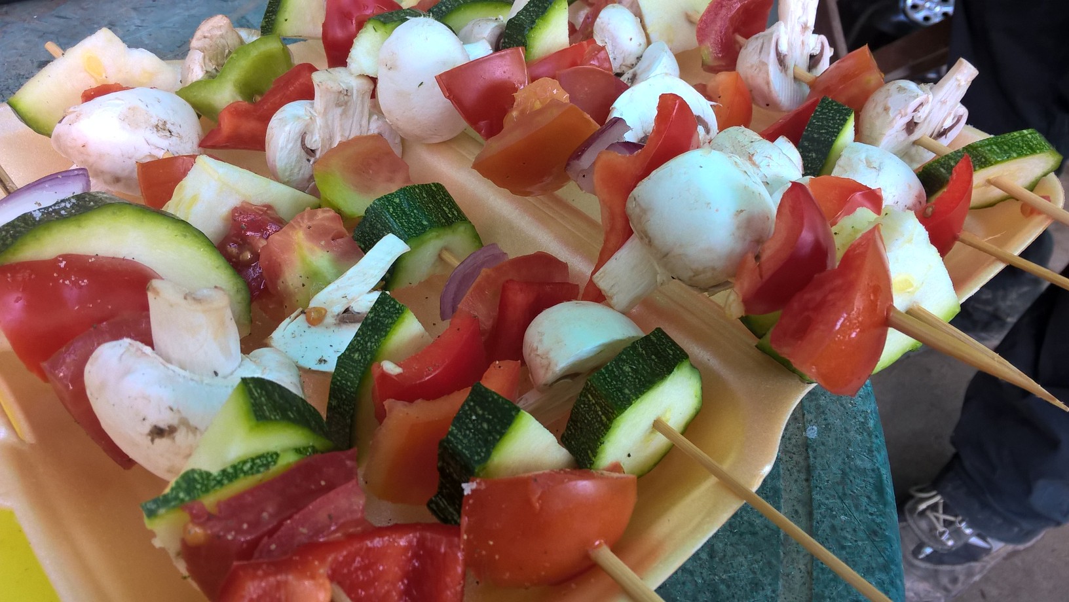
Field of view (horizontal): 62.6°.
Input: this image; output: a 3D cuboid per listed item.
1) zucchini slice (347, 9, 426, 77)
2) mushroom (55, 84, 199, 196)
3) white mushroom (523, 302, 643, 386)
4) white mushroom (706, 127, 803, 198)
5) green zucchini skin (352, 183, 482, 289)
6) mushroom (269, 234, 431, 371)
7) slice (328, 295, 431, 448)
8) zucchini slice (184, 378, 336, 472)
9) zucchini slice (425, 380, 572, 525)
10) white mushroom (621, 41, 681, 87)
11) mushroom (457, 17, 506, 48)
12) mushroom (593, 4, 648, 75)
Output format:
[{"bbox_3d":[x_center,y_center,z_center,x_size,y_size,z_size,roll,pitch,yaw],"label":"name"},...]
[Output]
[{"bbox_3d":[-0.063,-0.112,0.383,0.036,0.030,0.020,-36,55,-25],"label":"zucchini slice"},{"bbox_3d":[-0.136,-0.052,0.293,0.050,0.036,0.046,-5,30,3],"label":"mushroom"},{"bbox_3d":[0.015,0.013,0.266,0.039,0.021,0.030,-36,30,-25],"label":"white mushroom"},{"bbox_3d":[0.076,-0.045,0.302,0.036,0.032,0.036,0,37,0],"label":"white mushroom"},{"bbox_3d":[-0.035,-0.019,0.265,0.036,0.026,0.017,-24,43,-30],"label":"green zucchini skin"},{"bbox_3d":[-0.053,0.003,0.237,0.040,0.042,0.014,20,12,-29],"label":"mushroom"},{"bbox_3d":[-0.046,0.022,0.264,0.014,0.046,0.026,38,30,31],"label":"slice"},{"bbox_3d":[-0.078,0.036,0.248,0.038,0.024,0.023,-13,48,-8],"label":"zucchini slice"},{"bbox_3d":[-0.006,0.036,0.197,0.032,0.032,0.014,6,24,-46],"label":"zucchini slice"},{"bbox_3d":[0.048,-0.096,0.360,0.028,0.025,0.022,-16,44,-44],"label":"white mushroom"},{"bbox_3d":[-0.026,-0.125,0.420,0.032,0.028,0.032,-16,25,10],"label":"mushroom"},{"bbox_3d":[0.039,-0.119,0.400,0.026,0.028,0.032,0,72,-22],"label":"mushroom"}]

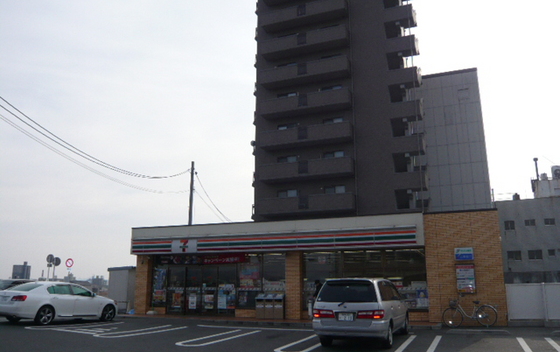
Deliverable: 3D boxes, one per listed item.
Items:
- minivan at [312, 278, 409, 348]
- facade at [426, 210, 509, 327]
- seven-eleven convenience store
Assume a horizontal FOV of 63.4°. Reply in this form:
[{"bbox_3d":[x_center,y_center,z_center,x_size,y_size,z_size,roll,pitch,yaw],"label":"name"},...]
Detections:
[{"bbox_3d":[2.504,3.638,12.513,1.770,1.720,4.720,-6,-14,22],"label":"minivan"},{"bbox_3d":[6.474,3.171,15.899,2.450,3.900,0.500,-5,-14,22],"label":"facade"},{"bbox_3d":[0.783,4.716,22.475,13.300,4.000,9.000,-5,-14,22],"label":"seven-eleven convenience store"}]

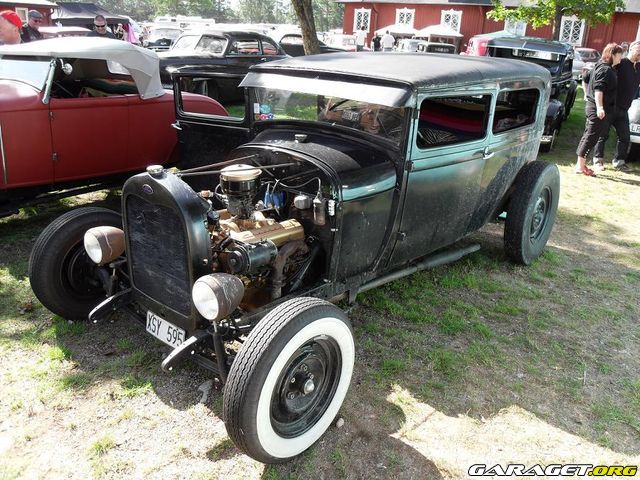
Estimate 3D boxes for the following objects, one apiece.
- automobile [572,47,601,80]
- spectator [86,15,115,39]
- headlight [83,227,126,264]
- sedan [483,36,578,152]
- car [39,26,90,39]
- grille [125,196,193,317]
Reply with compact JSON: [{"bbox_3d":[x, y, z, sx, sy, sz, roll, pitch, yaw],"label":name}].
[{"bbox_3d":[12.641,-8.656,25.465,4.500,1.480,1.780,-11,25,-33],"label":"automobile"},{"bbox_3d":[-2.883,-2.135,6.957,0.520,1.730,0.330,0,21,-7],"label":"spectator"},{"bbox_3d":[-1.030,0.014,2.546,0.178,0.178,0.185,19,26,35],"label":"headlight"},{"bbox_3d":[3.828,-2.920,9.749,1.750,1.640,4.650,14,25,25],"label":"sedan"},{"bbox_3d":[-7.872,-5.930,16.260,1.750,1.560,4.500,17,25,32],"label":"car"},{"bbox_3d":[-0.692,0.059,2.238,0.420,0.480,0.055,19,26,35],"label":"grille"}]

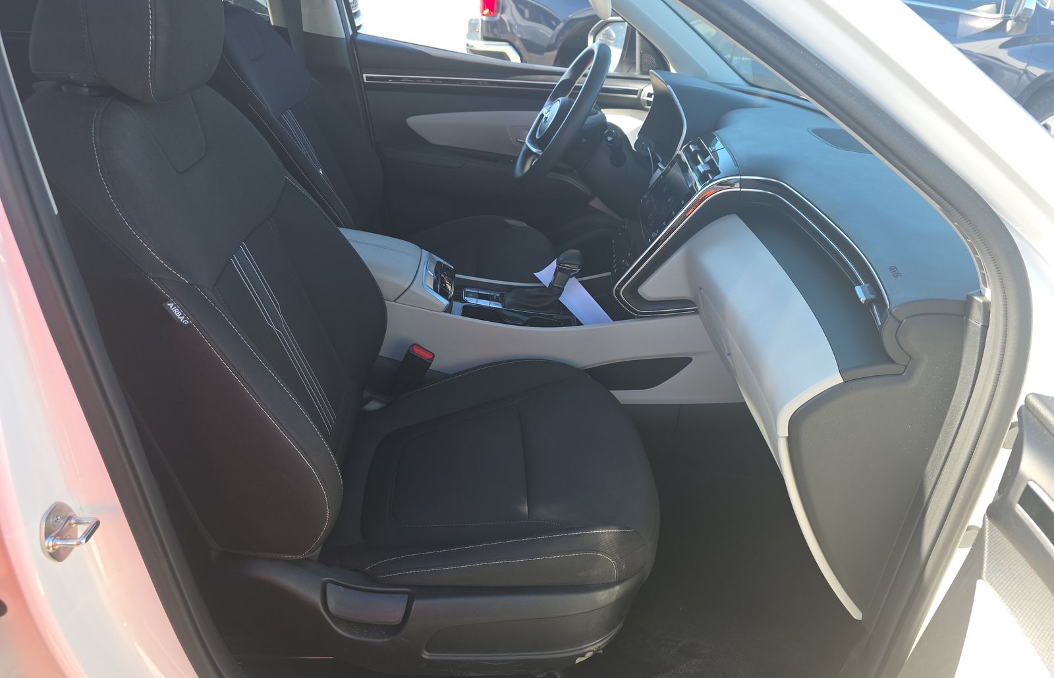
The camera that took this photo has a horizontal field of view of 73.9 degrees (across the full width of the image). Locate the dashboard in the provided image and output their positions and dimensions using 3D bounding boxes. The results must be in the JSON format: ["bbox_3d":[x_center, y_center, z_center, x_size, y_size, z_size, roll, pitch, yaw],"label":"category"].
[{"bbox_3d":[0.476,-0.187,1.476,0.560,0.610,1.400,3,29,-6],"label":"dashboard"}]

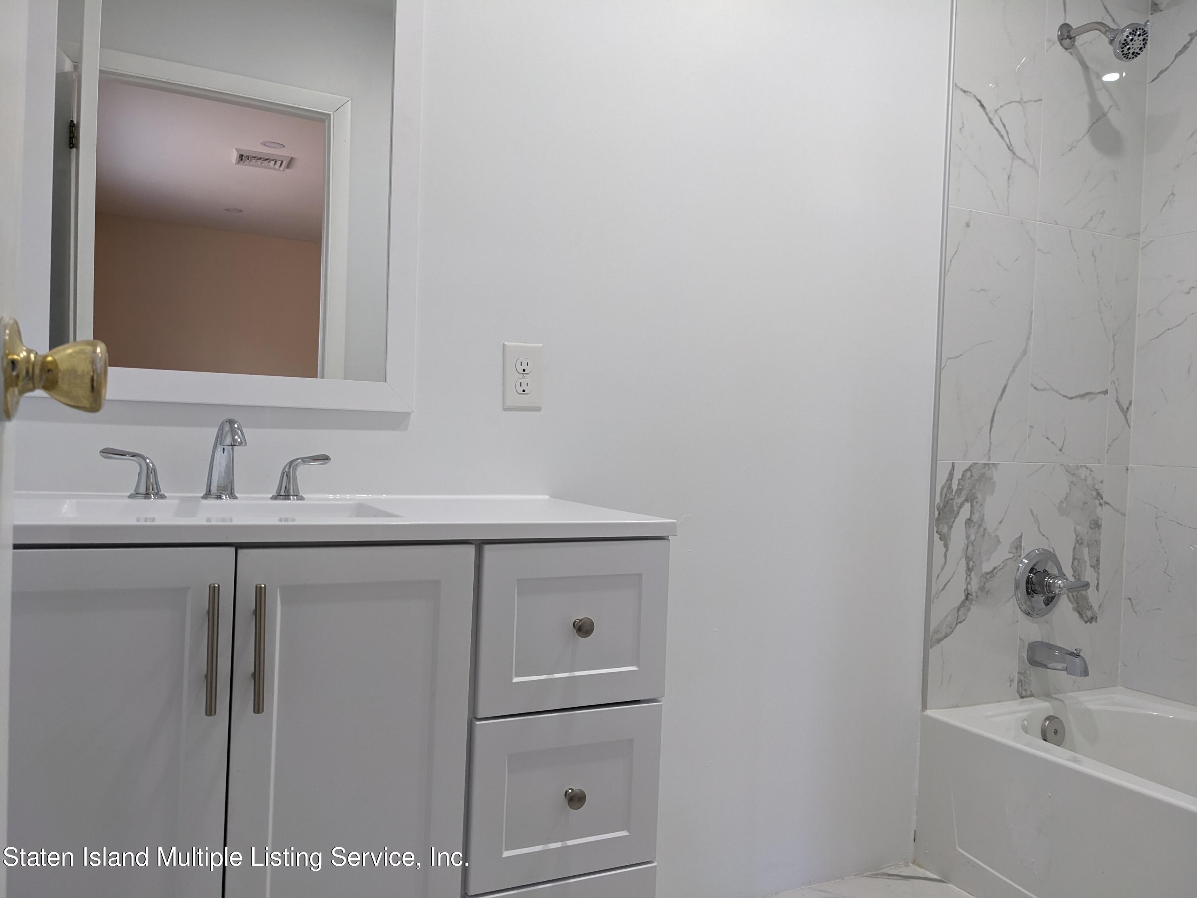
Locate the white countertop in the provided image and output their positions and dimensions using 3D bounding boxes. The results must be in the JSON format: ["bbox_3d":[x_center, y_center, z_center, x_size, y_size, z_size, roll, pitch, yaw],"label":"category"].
[{"bbox_3d":[-0.464,0.093,1.352,1.050,0.025,0.477,2,1,-26],"label":"white countertop"}]

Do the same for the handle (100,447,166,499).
[{"bbox_3d":[-0.703,0.036,1.415,0.092,0.074,0.054,2,1,-26],"label":"handle"}]

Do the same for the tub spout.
[{"bbox_3d":[1.146,0.521,2.323,0.056,0.068,0.142,2,1,-26],"label":"tub spout"}]

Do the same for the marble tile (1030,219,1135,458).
[{"bbox_3d":[1.262,-0.264,2.439,0.380,0.606,0.011,2,1,-26],"label":"marble tile"}]

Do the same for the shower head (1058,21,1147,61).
[{"bbox_3d":[1.240,-1.002,2.276,0.094,0.153,0.225,2,1,-26],"label":"shower head"}]

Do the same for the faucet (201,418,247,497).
[{"bbox_3d":[-0.568,0.016,1.416,0.056,0.125,0.167,2,1,-26],"label":"faucet"}]

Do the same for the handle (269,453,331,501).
[{"bbox_3d":[-0.484,0.044,1.520,0.094,0.073,0.054,2,1,-26],"label":"handle"}]

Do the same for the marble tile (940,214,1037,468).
[{"bbox_3d":[0.955,-0.271,2.291,0.302,0.606,0.011,2,1,-26],"label":"marble tile"}]

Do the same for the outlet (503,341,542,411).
[{"bbox_3d":[-0.141,-0.133,1.761,0.079,0.125,0.007,2,1,-26],"label":"outlet"}]

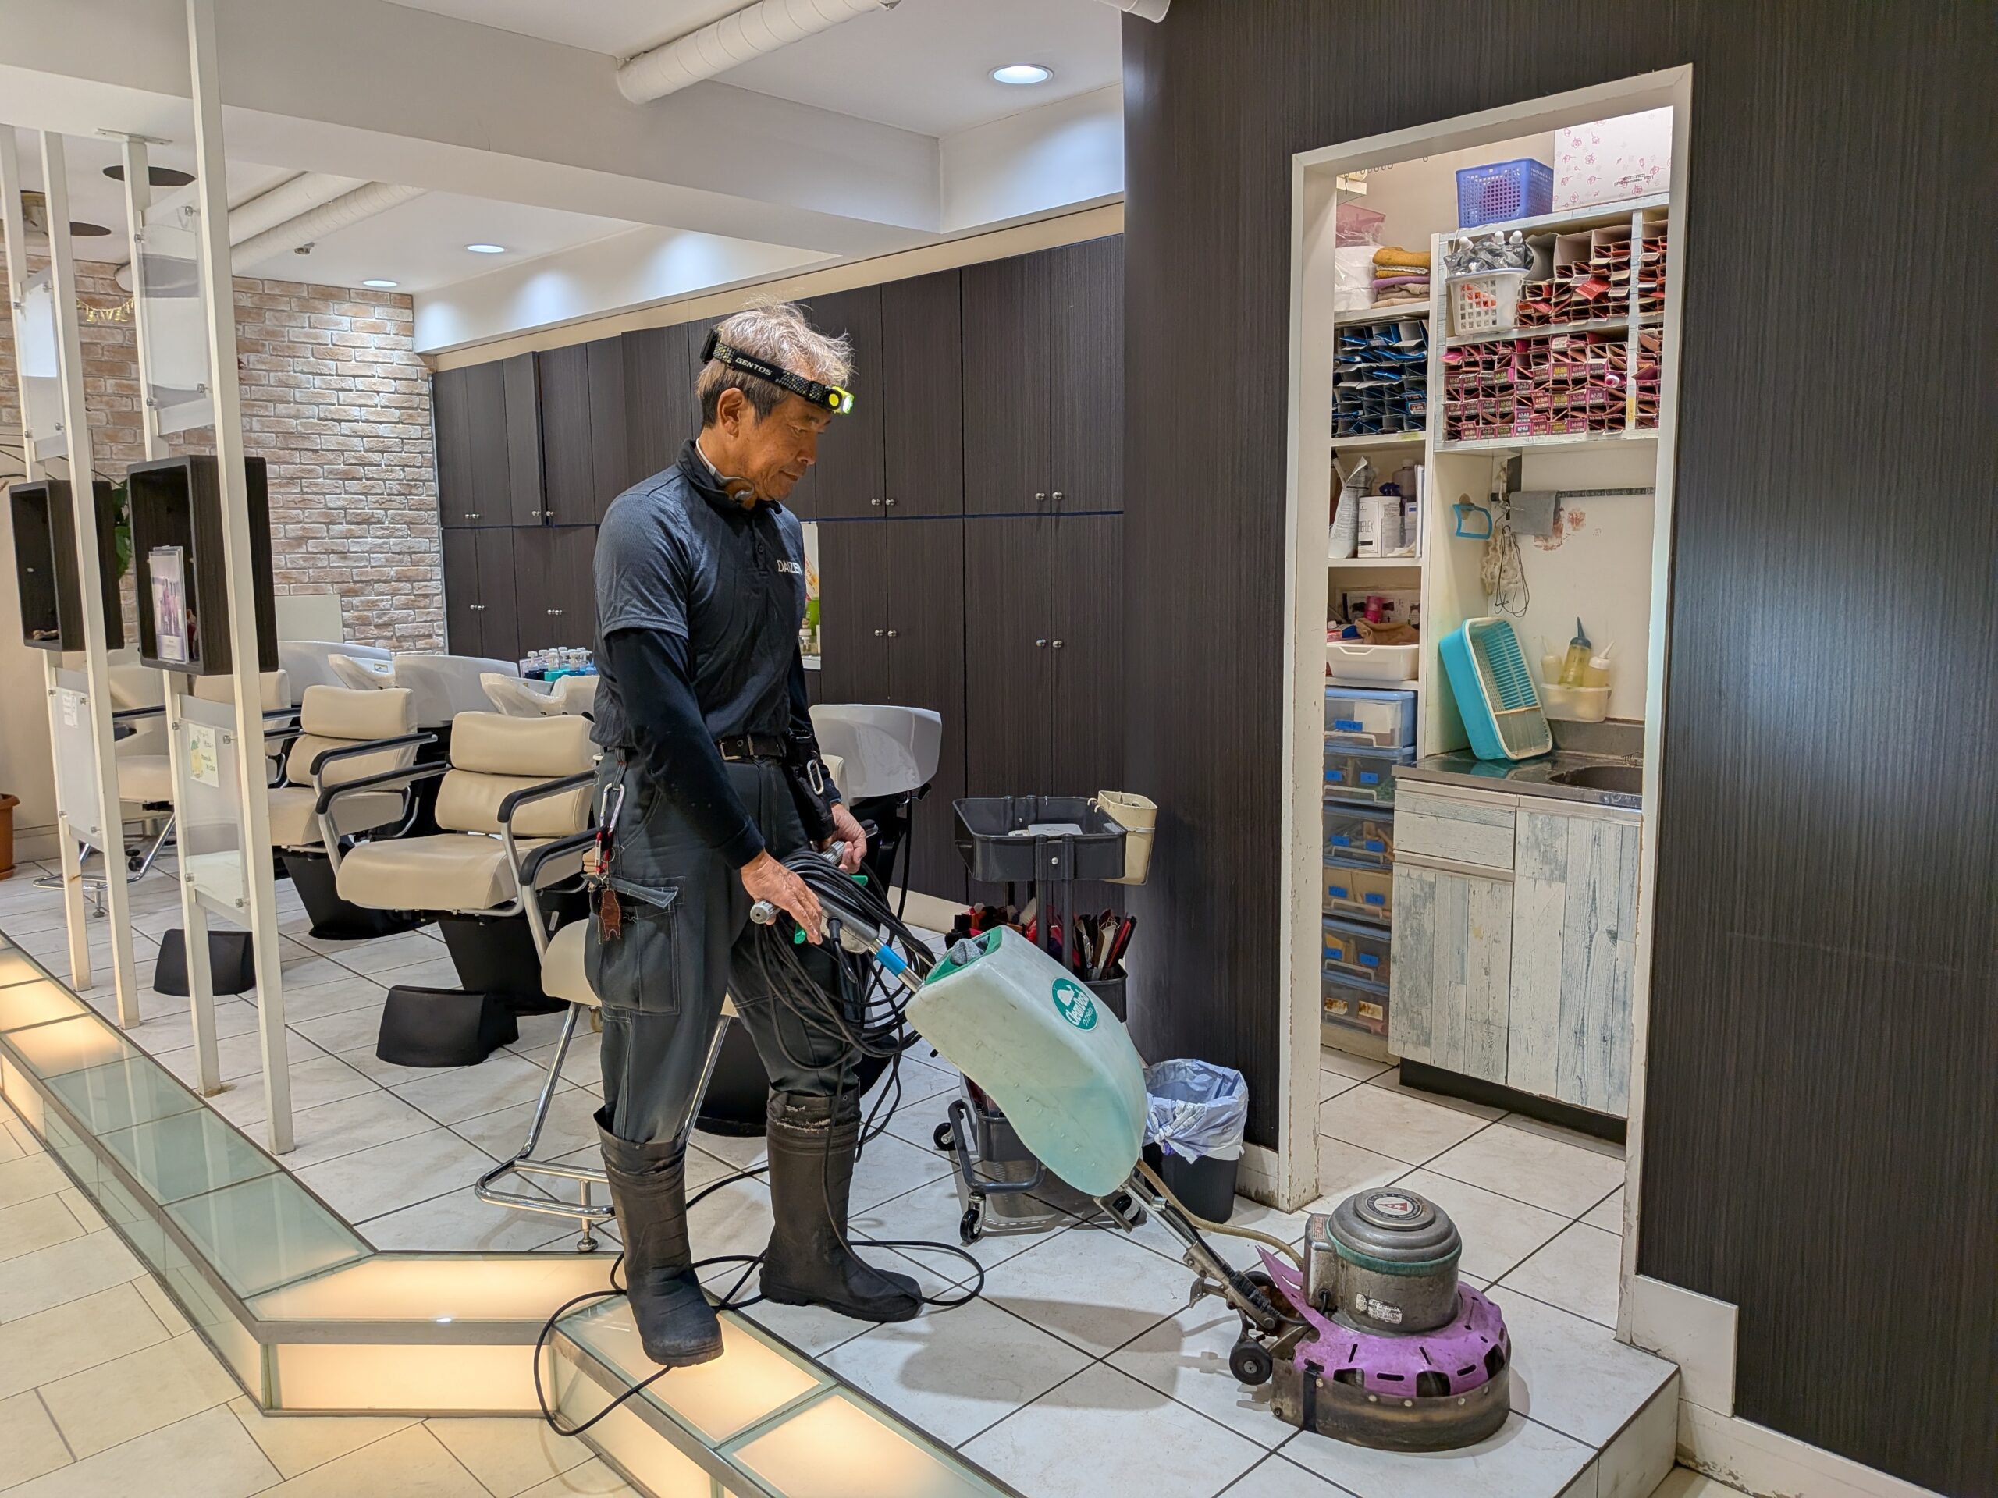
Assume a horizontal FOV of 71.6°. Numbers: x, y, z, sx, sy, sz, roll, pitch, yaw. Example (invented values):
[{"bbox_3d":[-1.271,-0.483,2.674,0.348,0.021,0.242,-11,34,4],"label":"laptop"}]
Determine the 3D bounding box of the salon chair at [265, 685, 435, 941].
[{"bbox_3d":[-2.372,0.208,4.947,0.600,0.840,0.720,3,8,26],"label":"salon chair"}]

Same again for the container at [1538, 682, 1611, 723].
[{"bbox_3d":[1.442,-0.114,3.464,0.085,0.085,0.150,-8,11,-44],"label":"container"}]

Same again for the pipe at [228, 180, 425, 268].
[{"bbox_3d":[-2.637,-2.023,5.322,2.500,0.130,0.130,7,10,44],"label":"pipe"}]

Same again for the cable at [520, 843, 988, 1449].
[{"bbox_3d":[-0.401,0.605,2.376,0.750,0.950,0.620,0,7,0],"label":"cable"}]

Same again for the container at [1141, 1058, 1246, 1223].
[{"bbox_3d":[0.385,0.788,2.761,0.235,0.265,0.235,-8,11,-44],"label":"container"}]

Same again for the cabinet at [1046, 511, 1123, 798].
[{"bbox_3d":[0.399,-0.065,4.338,0.320,1.330,0.385,-8,11,-44],"label":"cabinet"}]

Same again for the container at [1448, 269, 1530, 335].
[{"bbox_3d":[1.160,-1.021,3.202,0.180,0.135,0.200,7,10,44],"label":"container"}]

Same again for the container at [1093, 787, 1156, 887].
[{"bbox_3d":[0.260,0.182,2.785,0.095,0.165,0.140,-1,7,-6],"label":"container"}]

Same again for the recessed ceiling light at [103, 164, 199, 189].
[{"bbox_3d":[-2.964,-2.018,4.832,0.275,0.060,0.275,-8,11,-44],"label":"recessed ceiling light"}]

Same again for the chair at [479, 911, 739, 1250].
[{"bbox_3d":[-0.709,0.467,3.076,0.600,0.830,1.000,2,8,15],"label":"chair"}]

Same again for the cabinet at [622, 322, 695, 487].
[{"bbox_3d":[-1.317,-1.352,5.819,0.420,0.800,0.330,6,10,39],"label":"cabinet"}]

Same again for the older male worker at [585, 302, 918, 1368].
[{"bbox_3d":[-0.388,0.143,2.204,0.500,1.650,0.490,4,9,30],"label":"older male worker"}]

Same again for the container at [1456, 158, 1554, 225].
[{"bbox_3d":[1.213,-1.275,3.246,0.230,0.130,0.178,-8,11,-44],"label":"container"}]

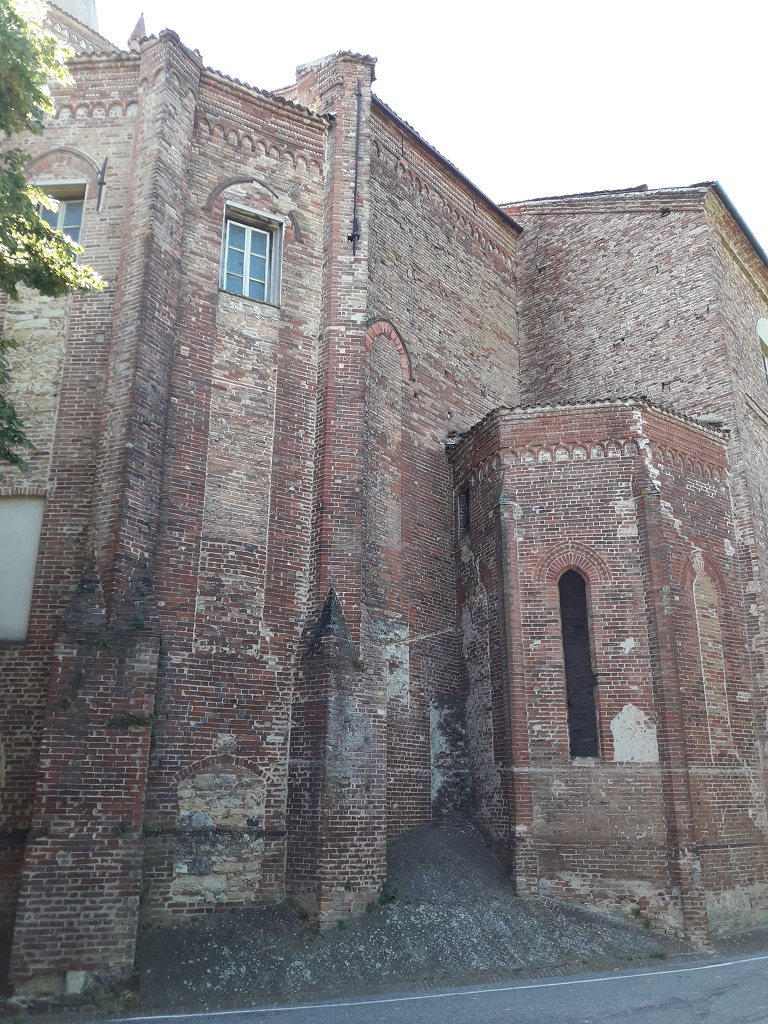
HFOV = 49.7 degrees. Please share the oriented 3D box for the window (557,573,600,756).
[{"bbox_3d":[3.214,2.467,13.781,0.463,3.095,0.200,-3,-19,9],"label":"window"}]

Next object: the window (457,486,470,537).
[{"bbox_3d":[1.646,0.029,16.311,0.200,1.005,0.572,7,-19,-19],"label":"window"}]

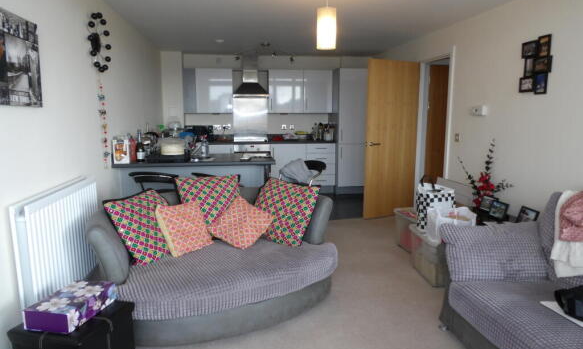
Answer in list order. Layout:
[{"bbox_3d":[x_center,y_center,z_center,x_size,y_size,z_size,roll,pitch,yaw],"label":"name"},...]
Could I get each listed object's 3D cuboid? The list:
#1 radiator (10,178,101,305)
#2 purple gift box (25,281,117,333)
[{"bbox_3d":[-1.400,0.411,2.507,0.080,0.670,1.050,-1,9,-8],"label":"radiator"},{"bbox_3d":[-1.097,0.658,2.026,0.237,0.093,0.343,2,9,11],"label":"purple gift box"}]

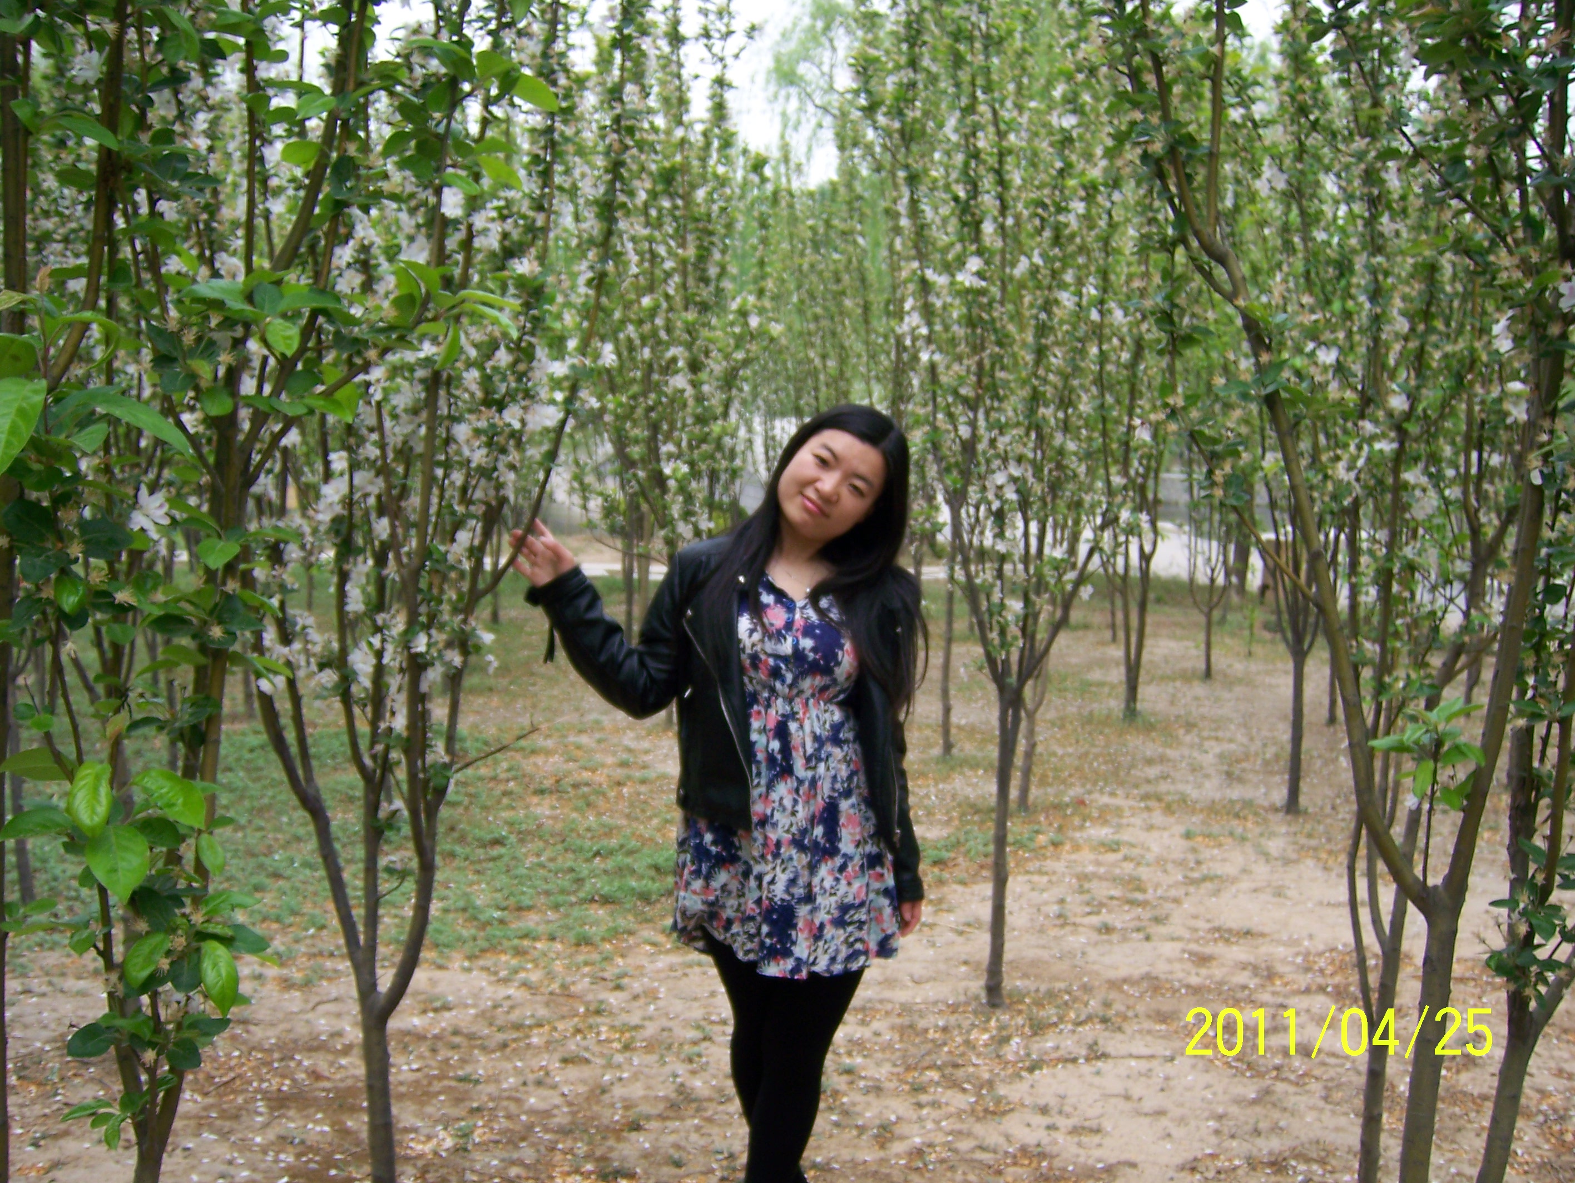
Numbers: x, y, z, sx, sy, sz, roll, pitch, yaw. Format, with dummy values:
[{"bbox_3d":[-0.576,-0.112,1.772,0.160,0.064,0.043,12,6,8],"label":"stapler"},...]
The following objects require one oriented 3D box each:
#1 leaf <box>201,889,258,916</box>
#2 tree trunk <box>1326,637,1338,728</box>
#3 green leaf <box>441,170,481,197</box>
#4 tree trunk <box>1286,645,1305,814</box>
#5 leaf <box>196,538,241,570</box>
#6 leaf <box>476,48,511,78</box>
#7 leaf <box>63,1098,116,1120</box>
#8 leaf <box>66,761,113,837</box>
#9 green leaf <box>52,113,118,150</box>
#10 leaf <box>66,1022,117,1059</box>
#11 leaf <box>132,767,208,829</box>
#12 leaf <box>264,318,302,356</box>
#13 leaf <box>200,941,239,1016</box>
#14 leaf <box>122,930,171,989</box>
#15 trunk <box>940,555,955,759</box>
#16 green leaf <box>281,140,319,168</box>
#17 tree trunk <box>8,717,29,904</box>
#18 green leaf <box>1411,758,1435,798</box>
[{"bbox_3d":[-0.545,0.304,1.600,0.054,0.026,0.030,0,2,0],"label":"leaf"},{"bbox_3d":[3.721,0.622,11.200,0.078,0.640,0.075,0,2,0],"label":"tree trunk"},{"bbox_3d":[-0.468,-0.587,2.350,0.056,0.036,0.030,0,5,-11],"label":"green leaf"},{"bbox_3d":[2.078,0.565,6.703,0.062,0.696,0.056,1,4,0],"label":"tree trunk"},{"bbox_3d":[-0.710,-0.047,2.050,0.057,0.040,0.030,-1,5,-19],"label":"leaf"},{"bbox_3d":[-0.422,-0.758,2.350,0.053,0.042,0.030,0,4,-10],"label":"leaf"},{"bbox_3d":[-0.690,0.512,1.620,0.051,0.020,0.025,0,2,0],"label":"leaf"},{"bbox_3d":[-0.767,0.228,1.800,0.050,0.083,0.030,-1,5,-23],"label":"leaf"},{"bbox_3d":[-0.685,-0.449,1.600,0.063,0.034,0.032,0,2,0],"label":"green leaf"},{"bbox_3d":[-0.688,0.444,1.620,0.048,0.037,0.030,0,2,0],"label":"leaf"},{"bbox_3d":[-0.572,0.192,1.520,0.069,0.056,0.030,0,2,0],"label":"leaf"},{"bbox_3d":[-0.518,-0.260,1.680,0.037,0.037,0.022,0,2,0],"label":"leaf"},{"bbox_3d":[-0.641,0.437,1.850,0.042,0.084,0.030,-10,5,-21],"label":"leaf"},{"bbox_3d":[-0.610,0.351,1.560,0.044,0.053,0.025,0,2,0],"label":"leaf"},{"bbox_3d":[0.783,0.319,7.962,0.060,0.992,0.055,1,4,0],"label":"trunk"},{"bbox_3d":[-0.521,-0.468,1.750,0.041,0.029,0.025,0,2,0],"label":"green leaf"},{"bbox_3d":[-2.475,0.697,5.275,0.056,0.650,0.052,-2,4,0],"label":"tree trunk"},{"bbox_3d":[0.912,0.267,2.350,0.033,0.055,0.022,0,2,0],"label":"green leaf"}]

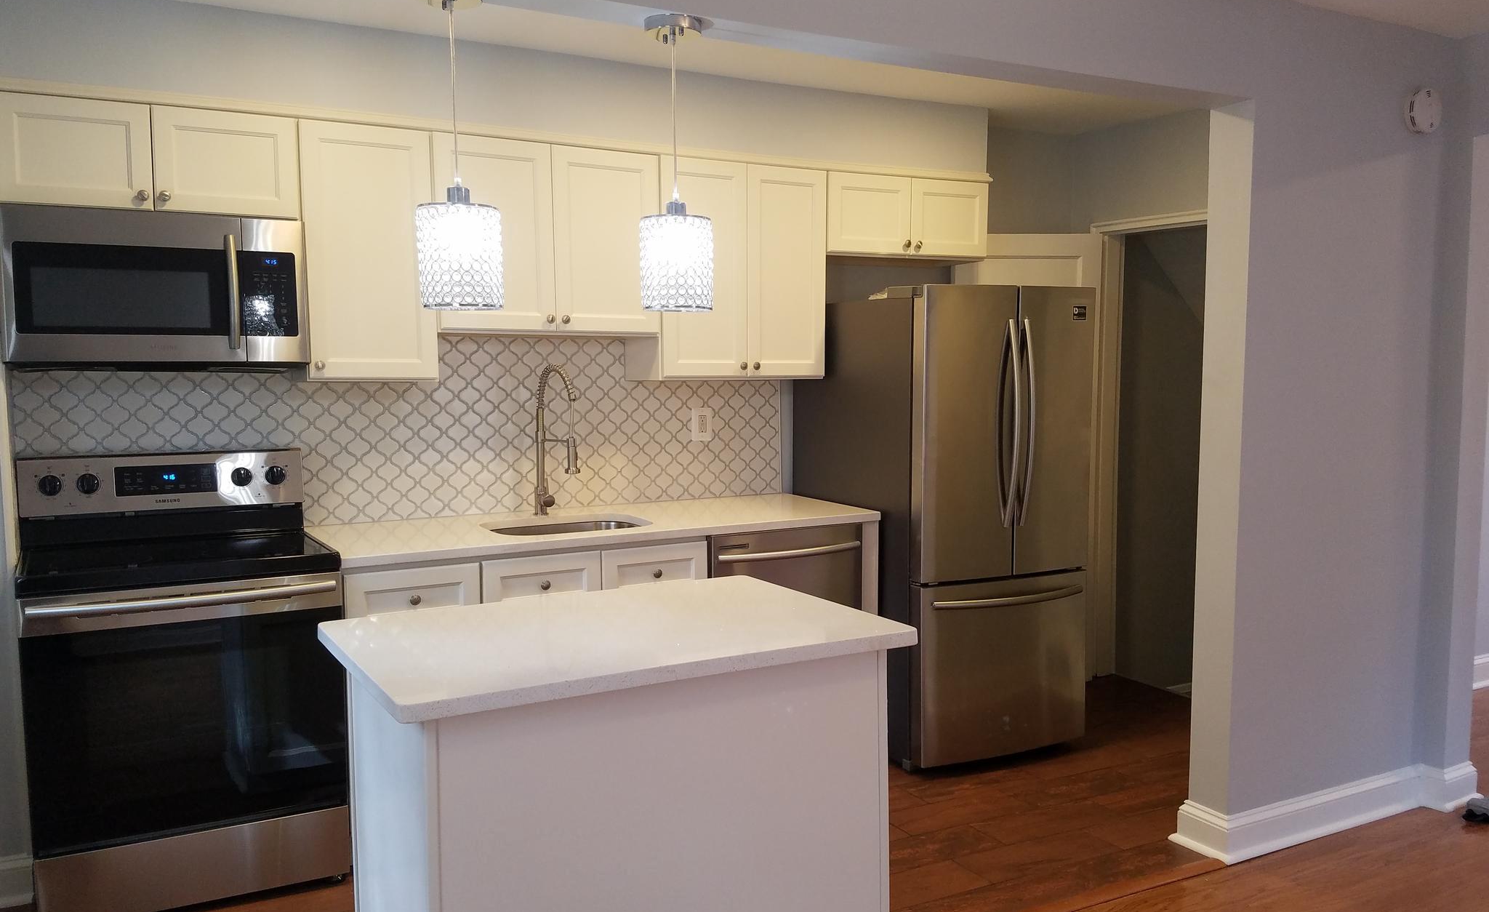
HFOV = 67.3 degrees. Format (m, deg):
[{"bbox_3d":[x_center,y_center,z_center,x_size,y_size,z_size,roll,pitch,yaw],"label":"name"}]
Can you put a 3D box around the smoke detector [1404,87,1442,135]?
[{"bbox_3d":[2.073,-1.056,3.406,0.140,0.140,0.042,-3,6,-28],"label":"smoke detector"}]

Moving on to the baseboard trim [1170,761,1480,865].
[{"bbox_3d":[1.880,1.082,3.551,1.170,0.138,0.303,-3,5,-28],"label":"baseboard trim"}]

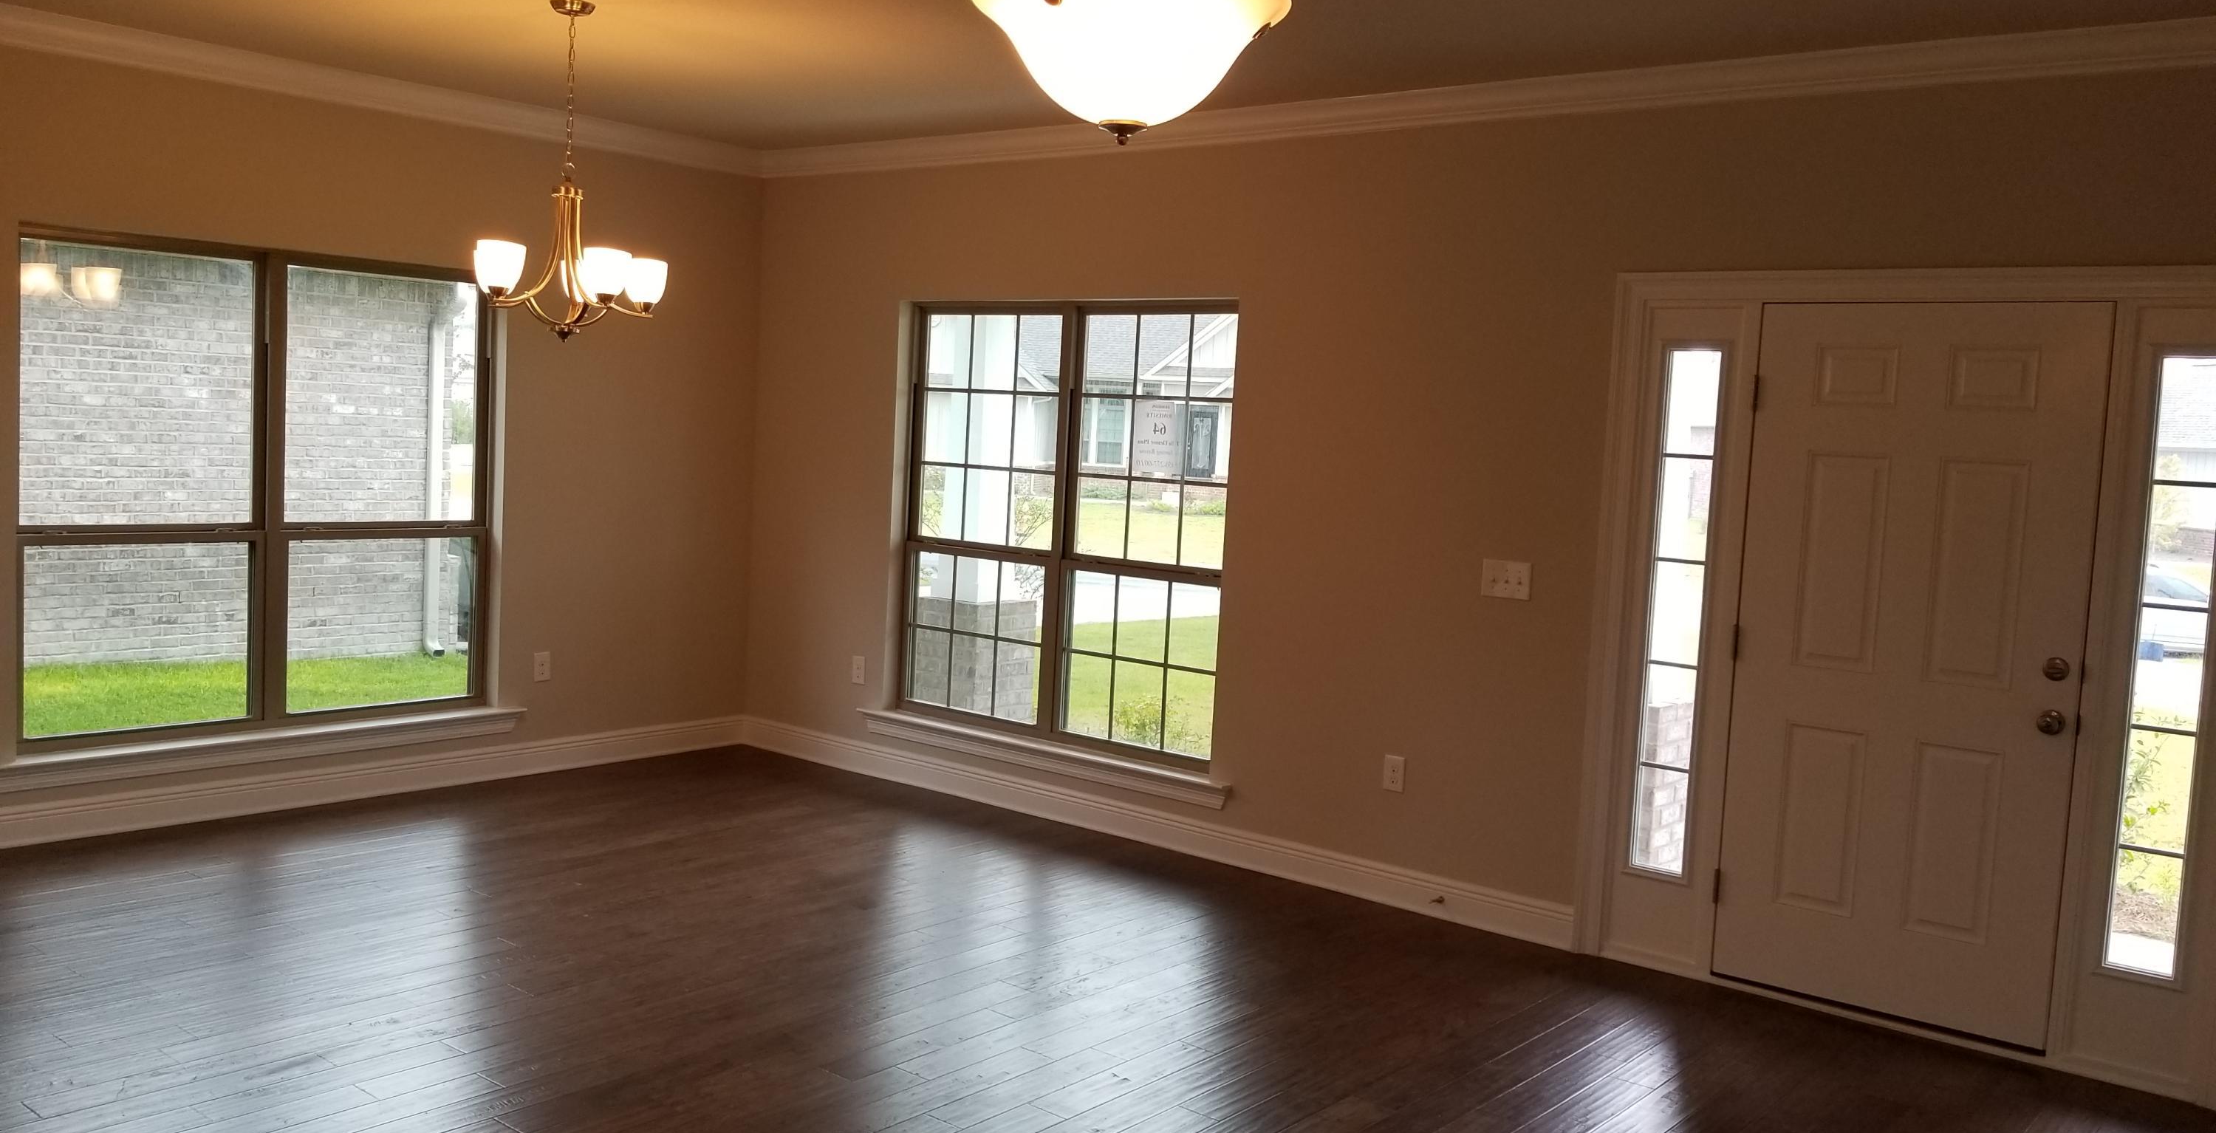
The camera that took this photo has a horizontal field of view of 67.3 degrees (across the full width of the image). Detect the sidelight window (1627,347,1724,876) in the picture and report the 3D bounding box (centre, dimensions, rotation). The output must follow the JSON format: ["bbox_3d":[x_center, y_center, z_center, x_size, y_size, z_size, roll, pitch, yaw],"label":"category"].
[{"bbox_3d":[1.747,0.148,5.108,0.172,1.630,0.030,7,6,39],"label":"sidelight window"}]

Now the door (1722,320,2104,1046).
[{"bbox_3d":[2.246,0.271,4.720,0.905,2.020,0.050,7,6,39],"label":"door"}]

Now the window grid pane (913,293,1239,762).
[{"bbox_3d":[-0.194,-0.177,6.773,1.740,1.750,0.060,7,6,39],"label":"window grid pane"}]

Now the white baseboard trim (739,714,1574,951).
[{"bbox_3d":[-0.126,0.971,6.646,4.170,0.139,0.018,7,6,39],"label":"white baseboard trim"}]

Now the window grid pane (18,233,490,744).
[{"bbox_3d":[-3.112,-0.268,6.236,0.060,1.750,1.740,7,6,39],"label":"window grid pane"}]

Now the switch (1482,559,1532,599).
[{"bbox_3d":[1.302,0.044,5.445,0.165,0.117,0.014,7,6,39],"label":"switch"}]

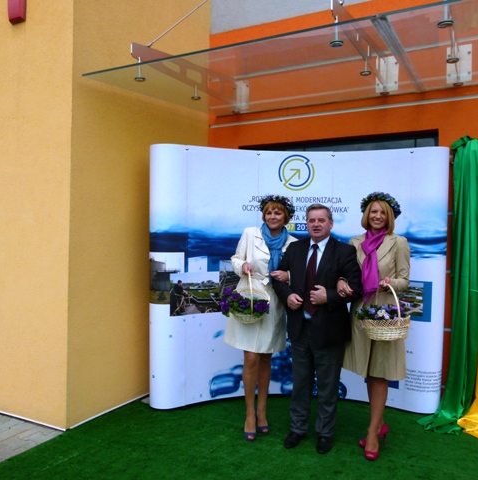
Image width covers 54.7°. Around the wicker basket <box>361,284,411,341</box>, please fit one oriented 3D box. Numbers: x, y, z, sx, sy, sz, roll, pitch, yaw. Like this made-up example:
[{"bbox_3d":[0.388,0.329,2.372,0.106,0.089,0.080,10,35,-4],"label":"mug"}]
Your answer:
[{"bbox_3d":[0.953,0.462,2.960,0.310,0.345,0.260,1,0,-6],"label":"wicker basket"}]

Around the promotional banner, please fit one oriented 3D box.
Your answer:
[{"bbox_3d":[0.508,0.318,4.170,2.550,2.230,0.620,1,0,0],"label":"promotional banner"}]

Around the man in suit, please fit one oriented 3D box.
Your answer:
[{"bbox_3d":[0.560,0.575,3.280,0.600,1.720,0.420,1,0,19],"label":"man in suit"}]

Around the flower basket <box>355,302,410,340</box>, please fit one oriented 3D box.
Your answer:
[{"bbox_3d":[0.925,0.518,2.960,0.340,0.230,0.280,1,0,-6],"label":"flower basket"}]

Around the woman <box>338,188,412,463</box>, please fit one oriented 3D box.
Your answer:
[{"bbox_3d":[0.935,0.542,3.200,0.500,1.790,0.400,1,0,24],"label":"woman"}]

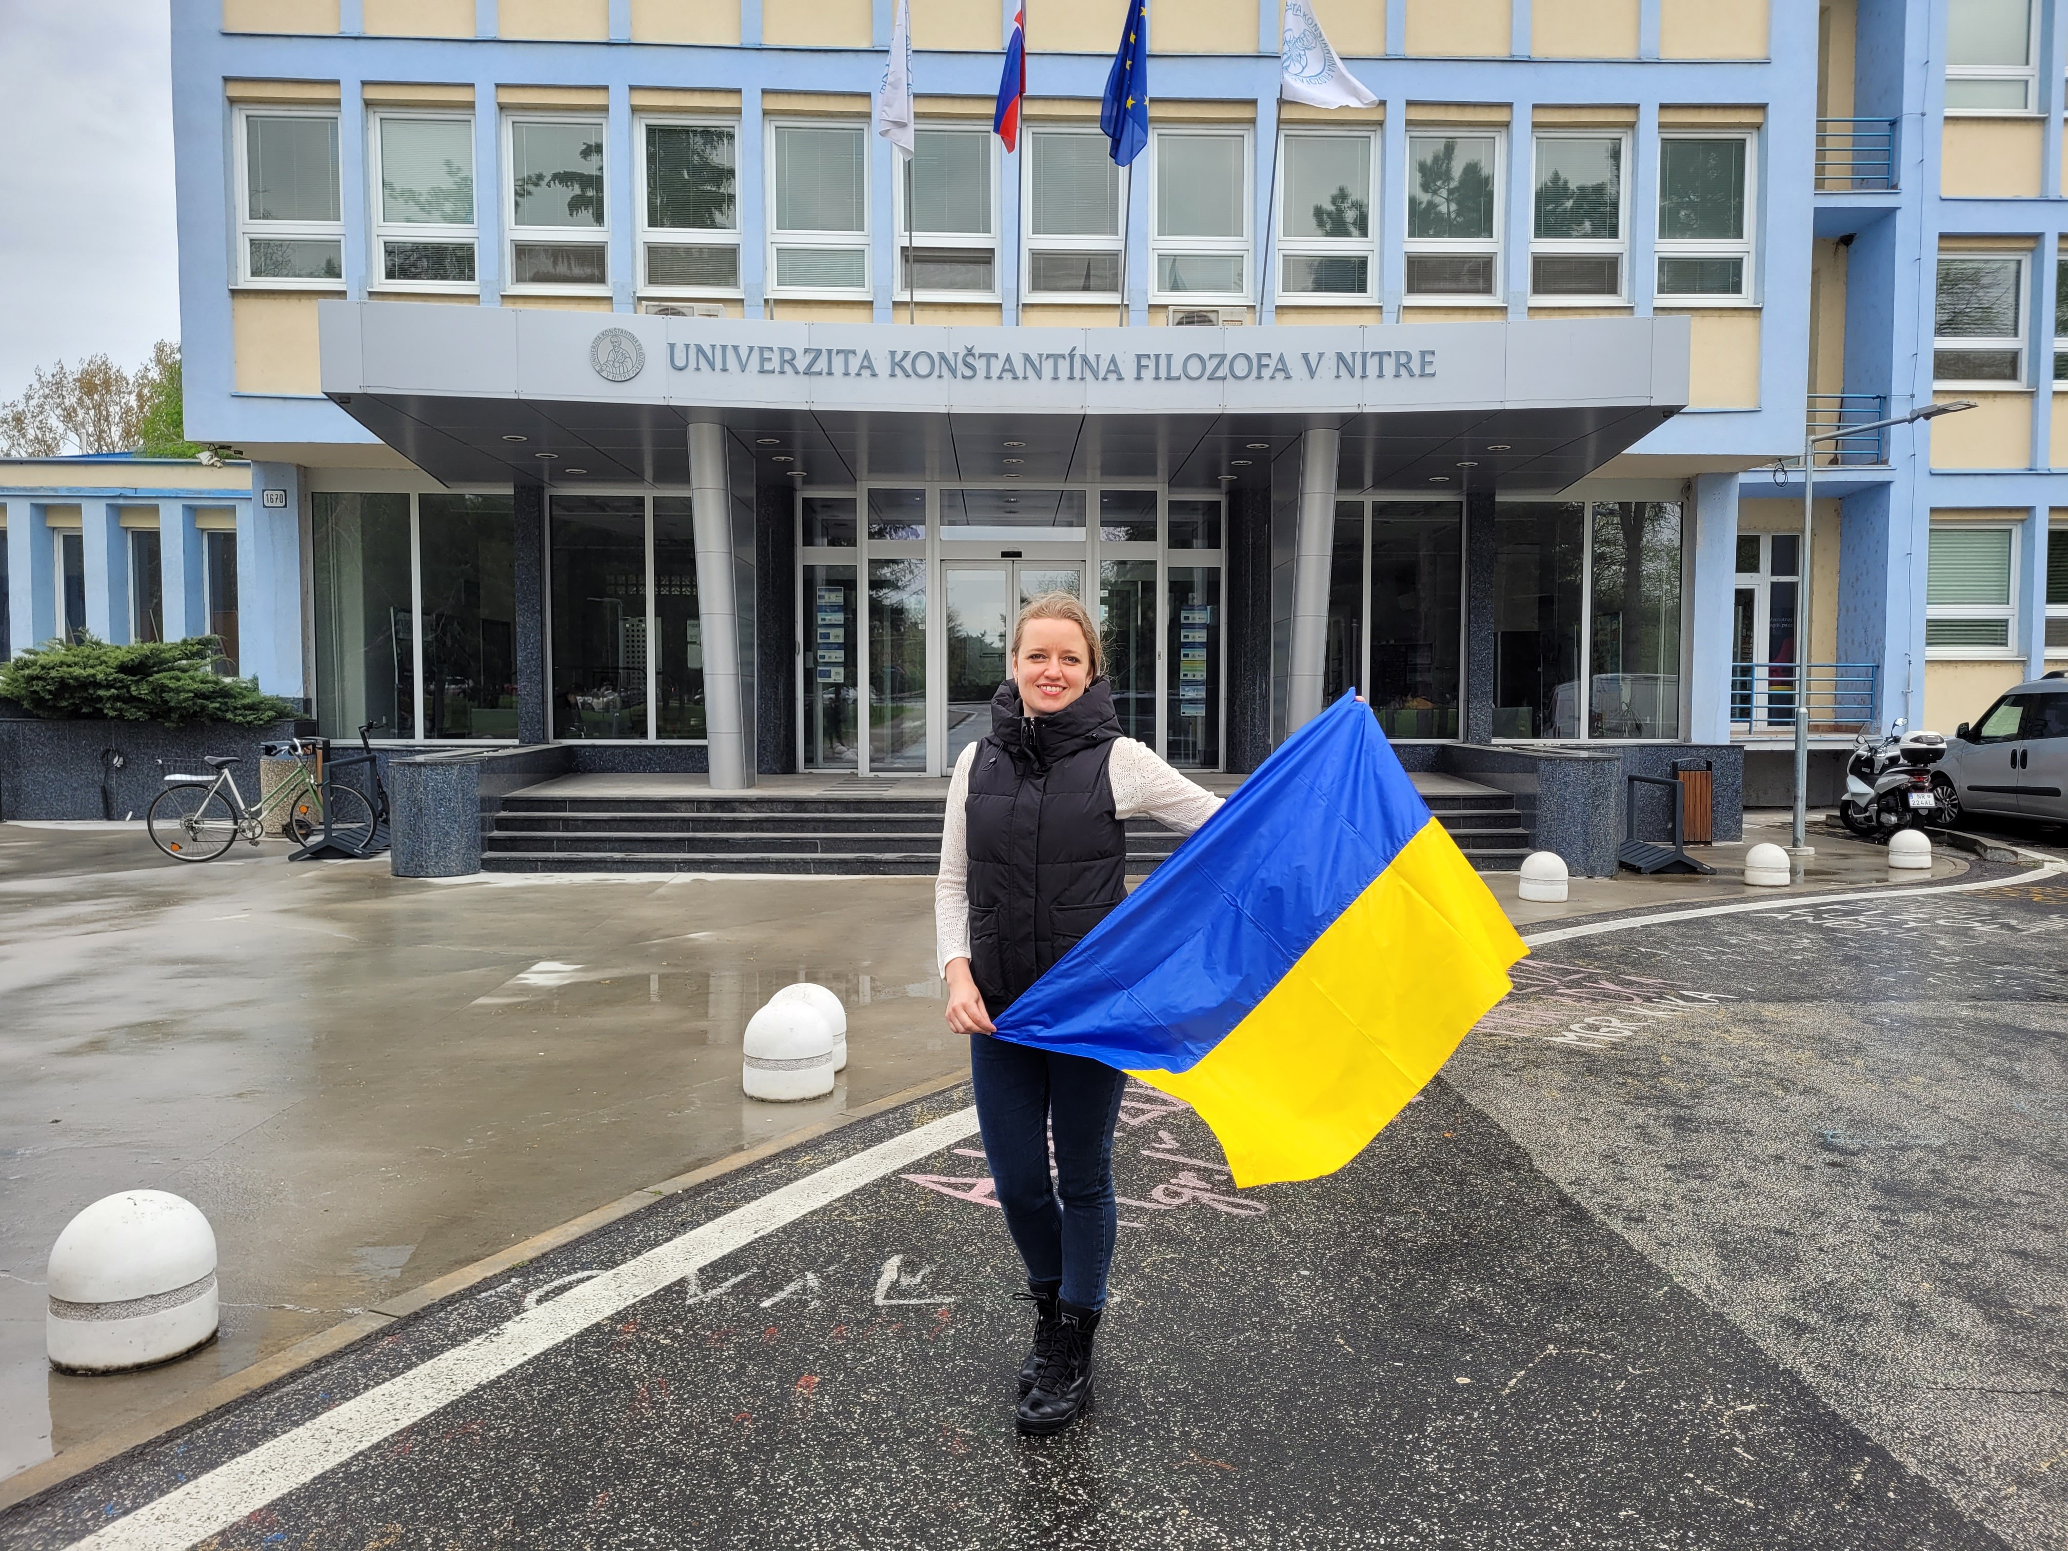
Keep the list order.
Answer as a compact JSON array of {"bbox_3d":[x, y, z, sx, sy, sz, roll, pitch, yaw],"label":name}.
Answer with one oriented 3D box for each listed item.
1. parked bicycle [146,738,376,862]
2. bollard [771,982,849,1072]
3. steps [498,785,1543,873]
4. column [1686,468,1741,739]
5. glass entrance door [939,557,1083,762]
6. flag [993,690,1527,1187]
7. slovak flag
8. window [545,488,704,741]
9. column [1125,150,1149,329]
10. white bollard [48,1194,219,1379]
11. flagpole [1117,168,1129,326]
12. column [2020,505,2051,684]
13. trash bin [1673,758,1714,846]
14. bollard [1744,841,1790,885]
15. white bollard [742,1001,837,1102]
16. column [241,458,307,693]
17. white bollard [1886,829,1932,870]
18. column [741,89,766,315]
[{"bbox_3d":[-6.747,0.222,13.582,1.780,1.050,0.580,-1,3,-22],"label":"parked bicycle"},{"bbox_3d":[-0.915,1.010,6.226,0.339,0.348,0.339,0,3,0],"label":"bollard"},{"bbox_3d":[-0.227,0.496,13.442,8.720,0.560,1.100,0,3,-1],"label":"steps"},{"bbox_3d":[7.232,-1.780,16.744,0.437,2.867,0.430,0,3,-3],"label":"column"},{"bbox_3d":[-0.223,-1.185,17.228,1.570,2.400,0.130,0,3,-1],"label":"glass entrance door"},{"bbox_3d":[0.523,0.424,3.170,1.020,0.690,0.200,-43,0,1],"label":"flag"},{"bbox_3d":[-0.247,-7.472,16.400,0.360,1.750,0.300,0,3,-2],"label":"slovak flag"},{"bbox_3d":[-4.495,-1.804,17.844,2.110,2.850,0.120,0,3,-1],"label":"window"},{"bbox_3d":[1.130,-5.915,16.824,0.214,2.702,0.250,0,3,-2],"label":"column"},{"bbox_3d":[-2.065,1.135,3.569,0.339,0.348,0.339,0,3,0],"label":"white bollard"},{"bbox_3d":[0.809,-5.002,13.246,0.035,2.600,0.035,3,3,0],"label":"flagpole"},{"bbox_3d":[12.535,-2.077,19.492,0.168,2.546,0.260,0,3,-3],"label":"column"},{"bbox_3d":[6.878,0.272,16.219,0.330,0.900,0.280,0,3,-2],"label":"trash bin"},{"bbox_3d":[5.859,0.716,12.400,0.335,0.330,0.335,0,3,-1],"label":"bollard"},{"bbox_3d":[-0.925,1.027,5.886,0.339,0.348,0.339,0,3,0],"label":"white bollard"},{"bbox_3d":[-8.472,-2.194,17.677,0.570,2.640,0.460,0,3,-1],"label":"column"},{"bbox_3d":[7.818,0.655,13.850,0.333,0.340,0.333,0,3,-2],"label":"white bollard"},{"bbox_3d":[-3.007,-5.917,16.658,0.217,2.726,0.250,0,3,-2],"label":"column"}]

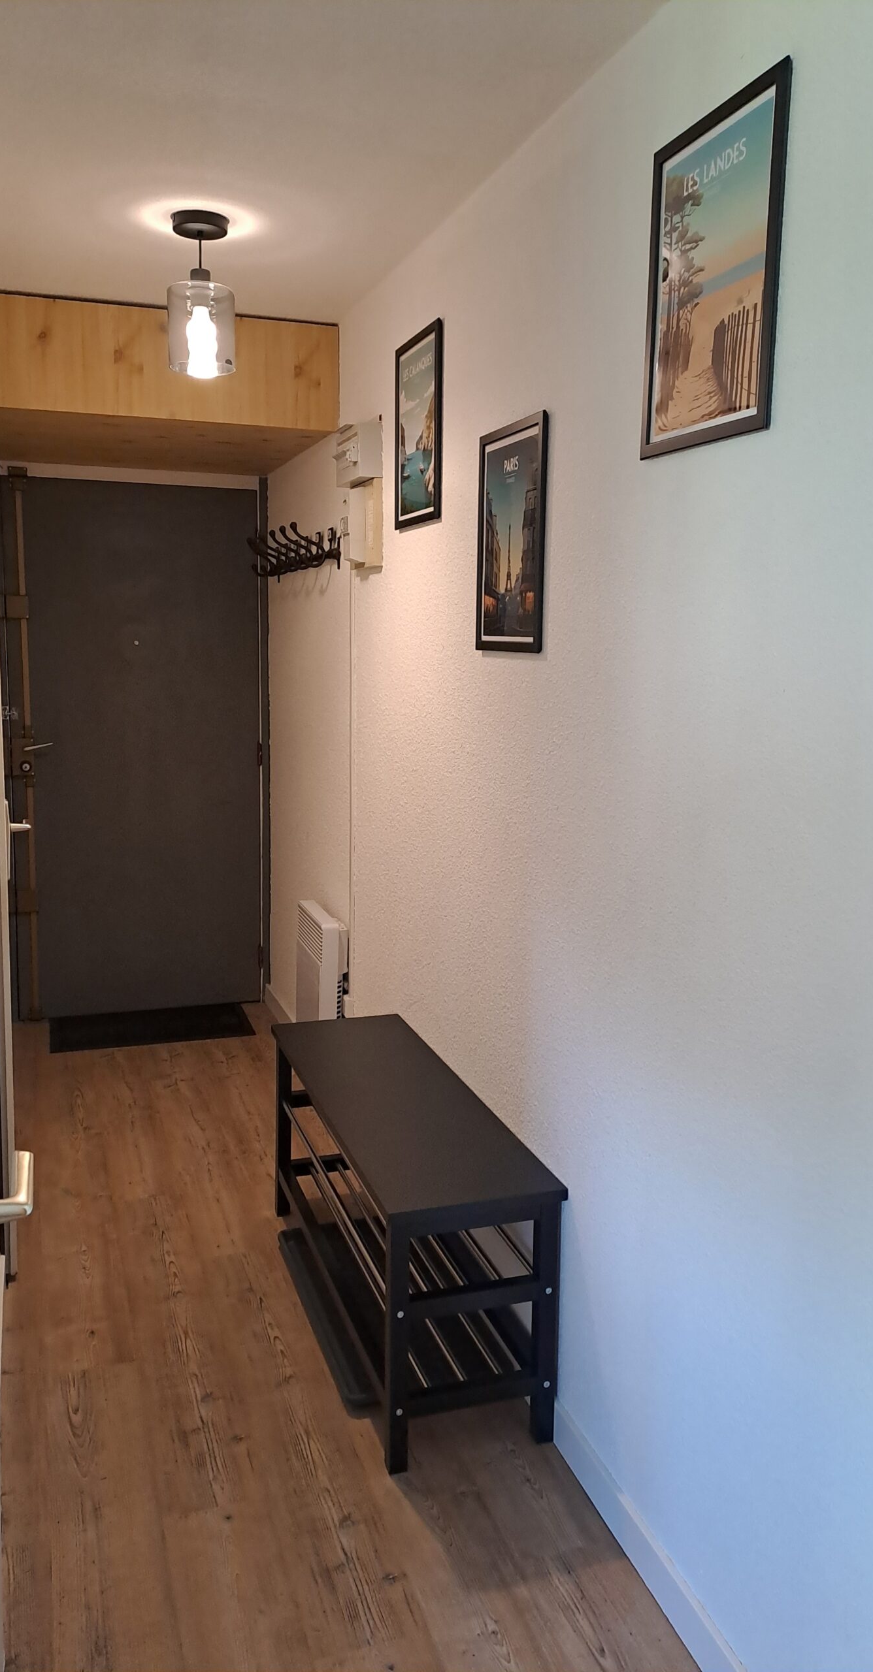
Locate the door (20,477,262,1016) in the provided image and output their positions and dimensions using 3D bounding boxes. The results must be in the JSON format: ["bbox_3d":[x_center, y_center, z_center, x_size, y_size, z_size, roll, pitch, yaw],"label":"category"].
[{"bbox_3d":[-1.152,-0.310,4.676,0.935,2.035,0.050,-2,10,-18],"label":"door"}]

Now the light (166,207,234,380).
[{"bbox_3d":[-0.519,-1.189,2.670,0.150,0.330,0.150,-2,10,-18],"label":"light"}]

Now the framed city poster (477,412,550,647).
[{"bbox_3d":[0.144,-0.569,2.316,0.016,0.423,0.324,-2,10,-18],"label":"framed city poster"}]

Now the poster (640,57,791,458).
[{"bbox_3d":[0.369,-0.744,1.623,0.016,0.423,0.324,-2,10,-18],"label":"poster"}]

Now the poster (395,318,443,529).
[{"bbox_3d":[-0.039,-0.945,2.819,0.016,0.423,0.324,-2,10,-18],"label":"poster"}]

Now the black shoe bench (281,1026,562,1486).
[{"bbox_3d":[-0.096,0.814,2.696,0.340,0.500,1.080,-2,10,-18],"label":"black shoe bench"}]

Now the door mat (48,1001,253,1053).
[{"bbox_3d":[-1.091,0.728,4.625,0.745,0.010,0.405,-2,10,-18],"label":"door mat"}]

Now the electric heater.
[{"bbox_3d":[-0.353,0.459,3.816,0.092,0.430,0.350,-2,10,-18],"label":"electric heater"}]

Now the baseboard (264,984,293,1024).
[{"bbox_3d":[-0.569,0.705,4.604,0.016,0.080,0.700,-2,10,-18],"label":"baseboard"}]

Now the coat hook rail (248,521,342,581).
[{"bbox_3d":[-0.480,-0.919,3.960,0.135,0.145,0.950,-2,10,-18],"label":"coat hook rail"}]

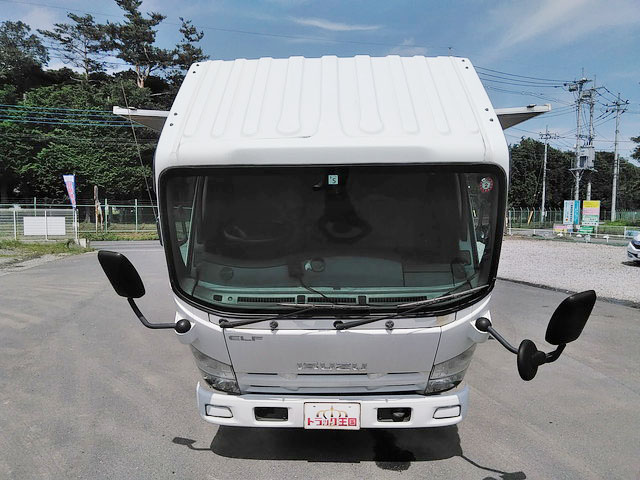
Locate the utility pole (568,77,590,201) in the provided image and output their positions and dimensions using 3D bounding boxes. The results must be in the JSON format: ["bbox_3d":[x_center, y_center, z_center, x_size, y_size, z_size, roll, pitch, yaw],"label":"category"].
[{"bbox_3d":[24.913,-8.540,47.514,1.700,13.940,0.800,0,4,0],"label":"utility pole"}]

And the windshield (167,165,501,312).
[{"bbox_3d":[0.062,-0.012,2.450,1.570,0.780,0.180,0,26,0],"label":"windshield"}]

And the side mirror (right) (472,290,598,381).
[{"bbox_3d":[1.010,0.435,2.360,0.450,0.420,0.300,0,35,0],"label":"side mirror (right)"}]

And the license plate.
[{"bbox_3d":[0.074,1.035,2.930,0.330,0.165,0.020,0,4,0],"label":"license plate"}]

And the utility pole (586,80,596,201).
[{"bbox_3d":[26.086,-8.486,48.019,0.900,13.800,0.600,0,4,0],"label":"utility pole"}]

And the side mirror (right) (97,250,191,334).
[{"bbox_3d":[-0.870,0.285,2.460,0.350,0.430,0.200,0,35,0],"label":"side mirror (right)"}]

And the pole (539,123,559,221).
[{"bbox_3d":[23.479,-6.741,51.656,1.700,9.860,0.700,0,4,0],"label":"pole"}]

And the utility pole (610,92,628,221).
[{"bbox_3d":[27.830,-7.670,46.582,1.300,11.980,0.600,0,4,0],"label":"utility pole"}]

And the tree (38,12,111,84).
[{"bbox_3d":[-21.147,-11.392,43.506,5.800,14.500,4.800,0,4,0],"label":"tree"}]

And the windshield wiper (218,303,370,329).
[{"bbox_3d":[-0.133,0.392,2.580,0.780,0.170,0.090,0,26,0],"label":"windshield wiper"}]

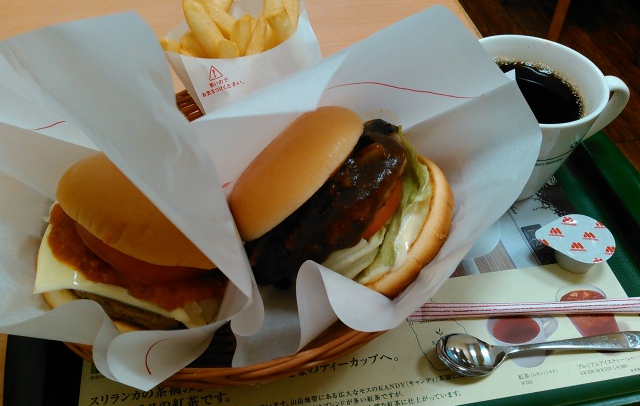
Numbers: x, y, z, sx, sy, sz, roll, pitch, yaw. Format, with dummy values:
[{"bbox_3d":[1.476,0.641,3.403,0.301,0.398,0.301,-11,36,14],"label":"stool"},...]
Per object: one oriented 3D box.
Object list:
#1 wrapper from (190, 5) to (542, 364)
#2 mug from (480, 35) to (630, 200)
[{"bbox_3d":[0.024,-0.011,0.300,0.190,0.090,0.120,-27,55,-23],"label":"wrapper"},{"bbox_3d":[0.135,-0.051,0.357,0.113,0.074,0.089,-4,50,-5],"label":"mug"}]

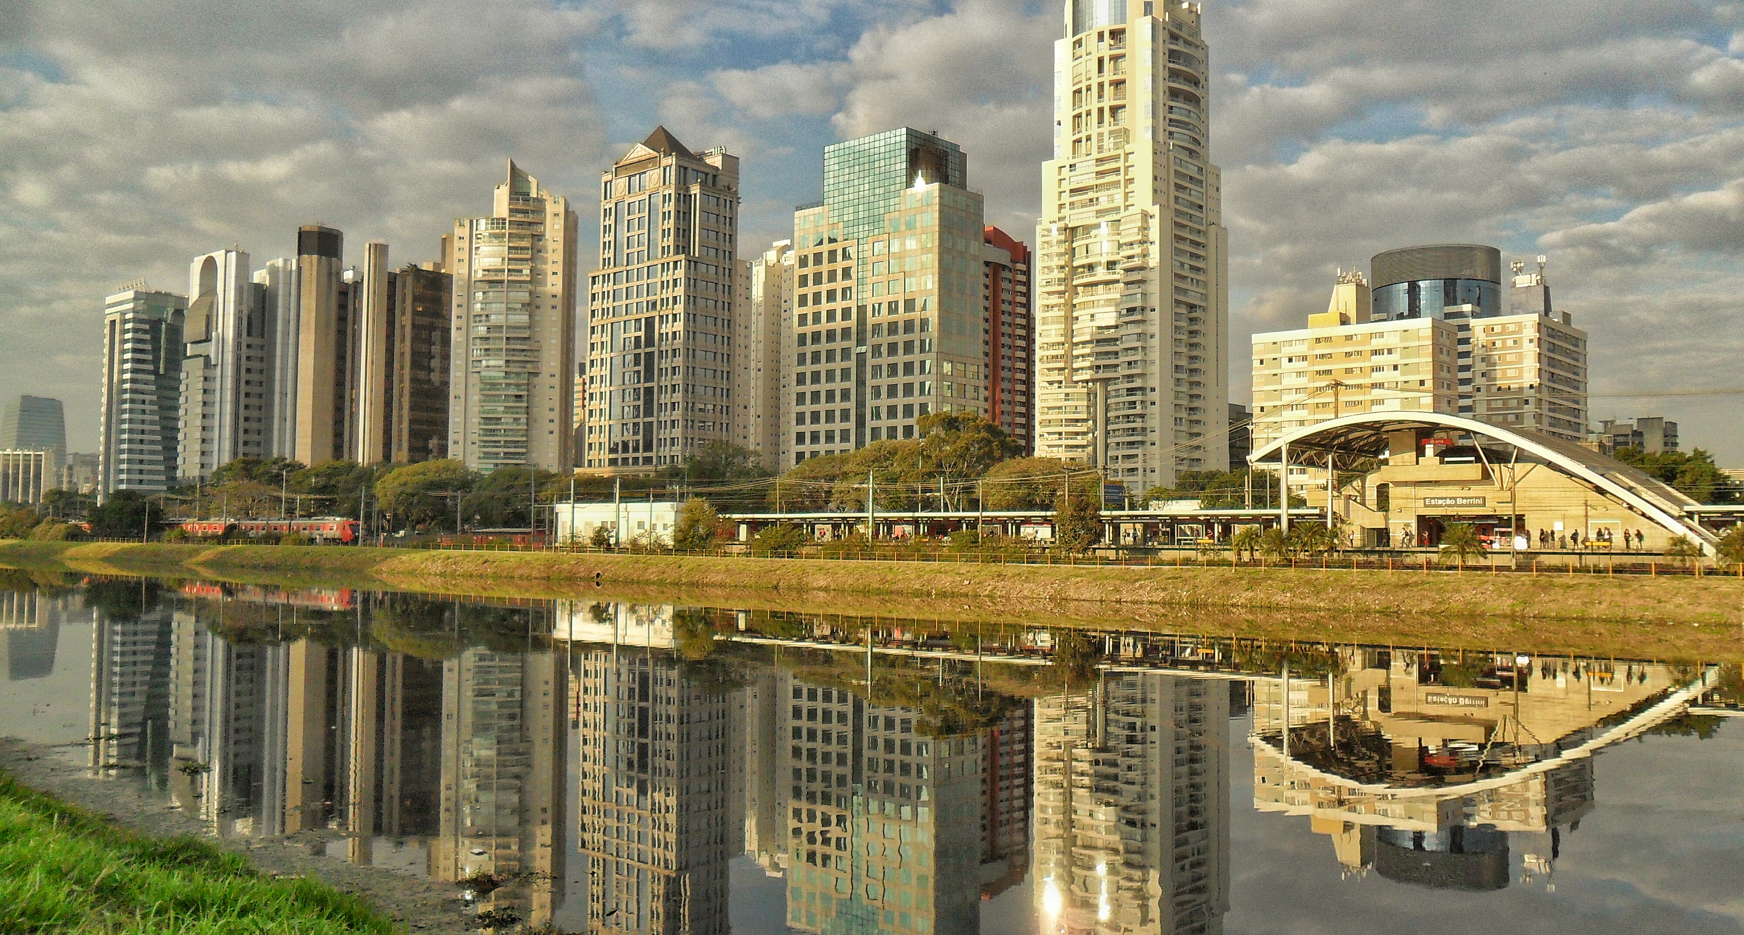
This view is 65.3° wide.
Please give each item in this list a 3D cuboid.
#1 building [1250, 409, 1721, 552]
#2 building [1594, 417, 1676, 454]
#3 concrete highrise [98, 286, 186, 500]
[{"bbox_3d":[57.134,1.666,124.490,37.500,12.500,21.000,-2,-4,40],"label":"building"},{"bbox_3d":[304.953,6.642,536.489,24.000,49.500,25.000,-2,-4,40],"label":"building"},{"bbox_3d":[-239.356,-17.445,452.359,22.500,79.500,21.000,-2,-4,40],"label":"concrete highrise"}]

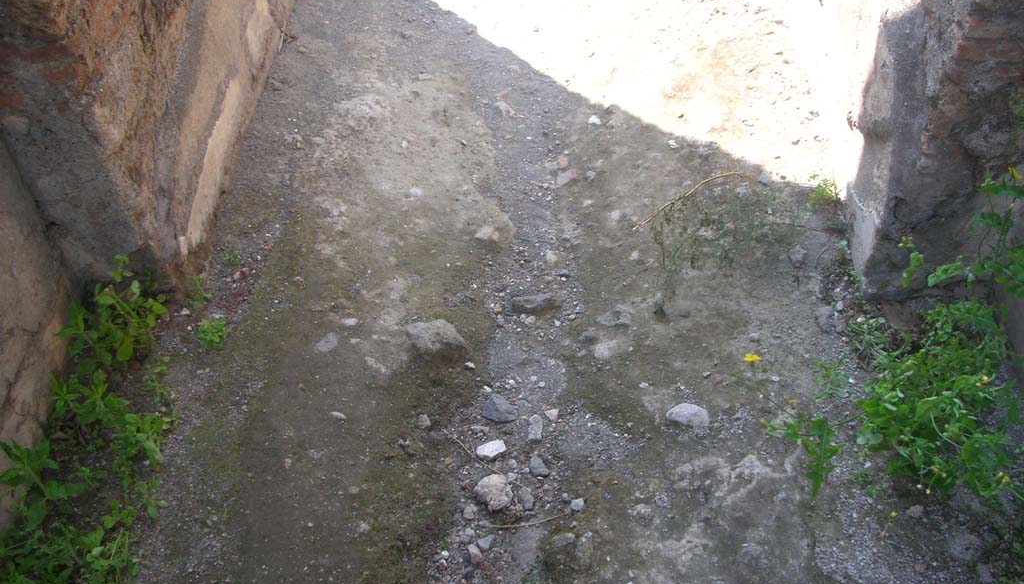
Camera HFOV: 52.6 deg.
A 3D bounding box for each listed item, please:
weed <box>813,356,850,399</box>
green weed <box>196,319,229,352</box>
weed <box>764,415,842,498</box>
[{"bbox_3d":[0.623,0.169,2.023,0.068,0.050,0.073,-2,46,0],"label":"weed"},{"bbox_3d":[-0.619,0.090,2.142,0.062,0.042,0.062,-2,46,0],"label":"green weed"},{"bbox_3d":[0.513,0.291,1.830,0.130,0.100,0.110,-2,46,0],"label":"weed"}]

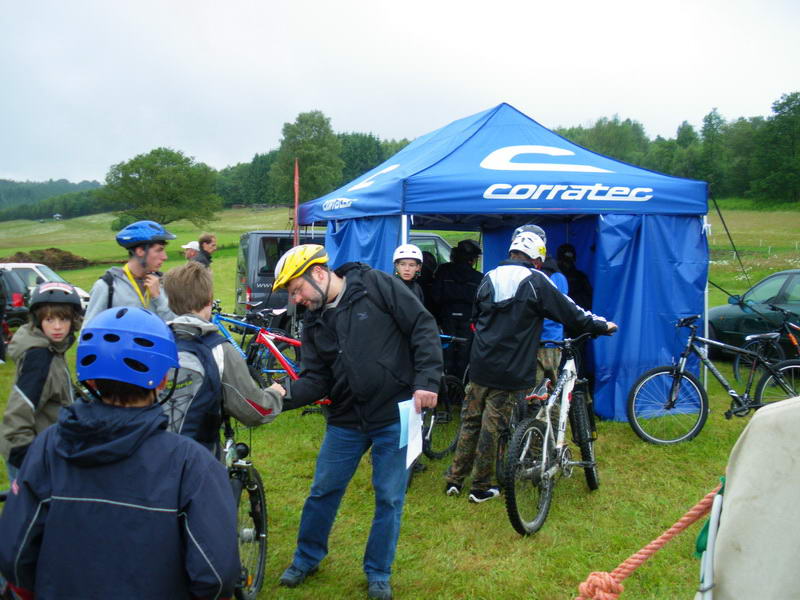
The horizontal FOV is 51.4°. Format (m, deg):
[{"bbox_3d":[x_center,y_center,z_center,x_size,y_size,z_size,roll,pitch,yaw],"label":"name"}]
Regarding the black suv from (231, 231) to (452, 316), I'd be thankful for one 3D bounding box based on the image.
[{"bbox_3d":[-0.547,-0.369,15.863,4.800,1.920,1.900,-2,5,-18],"label":"black suv"}]

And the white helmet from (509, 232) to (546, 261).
[{"bbox_3d":[0.837,-0.343,5.440,0.220,0.190,0.270,2,5,25],"label":"white helmet"}]

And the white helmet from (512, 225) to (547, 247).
[{"bbox_3d":[0.966,-0.457,6.184,0.220,0.180,0.270,1,5,15],"label":"white helmet"}]

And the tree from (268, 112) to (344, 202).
[{"bbox_3d":[-17.991,-26.803,158.398,14.231,18.281,13.519,-1,4,-6],"label":"tree"}]

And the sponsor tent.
[{"bbox_3d":[0.697,-0.643,10.434,3.020,3.130,6.000,-2,5,-15],"label":"sponsor tent"}]

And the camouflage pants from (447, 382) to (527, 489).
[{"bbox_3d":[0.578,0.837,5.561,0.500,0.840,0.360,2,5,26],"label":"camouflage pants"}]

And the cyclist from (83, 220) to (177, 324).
[{"bbox_3d":[-1.393,0.505,4.401,0.450,1.802,0.550,3,5,35],"label":"cyclist"}]

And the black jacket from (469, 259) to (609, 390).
[{"bbox_3d":[0.894,0.166,5.409,0.880,0.860,0.450,1,5,22],"label":"black jacket"}]

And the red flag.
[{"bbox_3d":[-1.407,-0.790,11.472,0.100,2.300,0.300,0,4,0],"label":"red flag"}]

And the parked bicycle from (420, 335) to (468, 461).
[{"bbox_3d":[0.136,0.775,5.957,0.600,1.020,1.700,1,5,18],"label":"parked bicycle"}]

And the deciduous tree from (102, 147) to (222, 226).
[{"bbox_3d":[-33.990,-16.367,119.074,17.308,11.077,16.442,-2,5,-16],"label":"deciduous tree"}]

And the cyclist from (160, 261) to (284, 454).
[{"bbox_3d":[-0.849,0.633,3.789,0.550,1.631,0.580,3,6,40],"label":"cyclist"}]

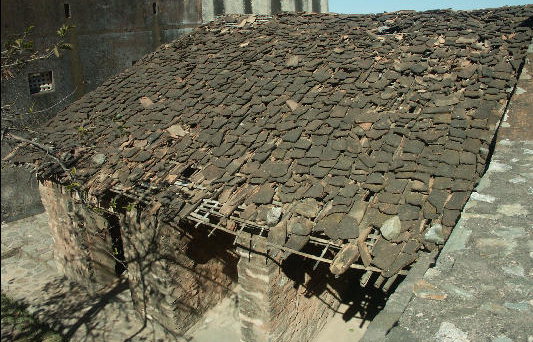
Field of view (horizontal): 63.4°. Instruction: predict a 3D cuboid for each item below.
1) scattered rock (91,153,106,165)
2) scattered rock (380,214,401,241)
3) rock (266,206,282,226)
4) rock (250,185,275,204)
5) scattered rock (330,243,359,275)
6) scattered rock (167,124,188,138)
[{"bbox_3d":[-3.239,-0.222,8.314,0.270,0.120,0.200,23,57,37],"label":"scattered rock"},{"bbox_3d":[1.578,0.732,5.486,0.300,0.150,0.220,-36,45,-18],"label":"scattered rock"},{"bbox_3d":[0.114,0.634,6.141,0.190,0.150,0.250,11,50,30],"label":"rock"},{"bbox_3d":[-0.061,0.358,6.572,0.280,0.050,0.340,3,47,23],"label":"rock"},{"bbox_3d":[0.969,1.100,5.358,0.180,0.110,0.430,22,56,36],"label":"scattered rock"},{"bbox_3d":[-1.724,-0.785,8.354,0.240,0.060,0.420,-34,44,-15],"label":"scattered rock"}]

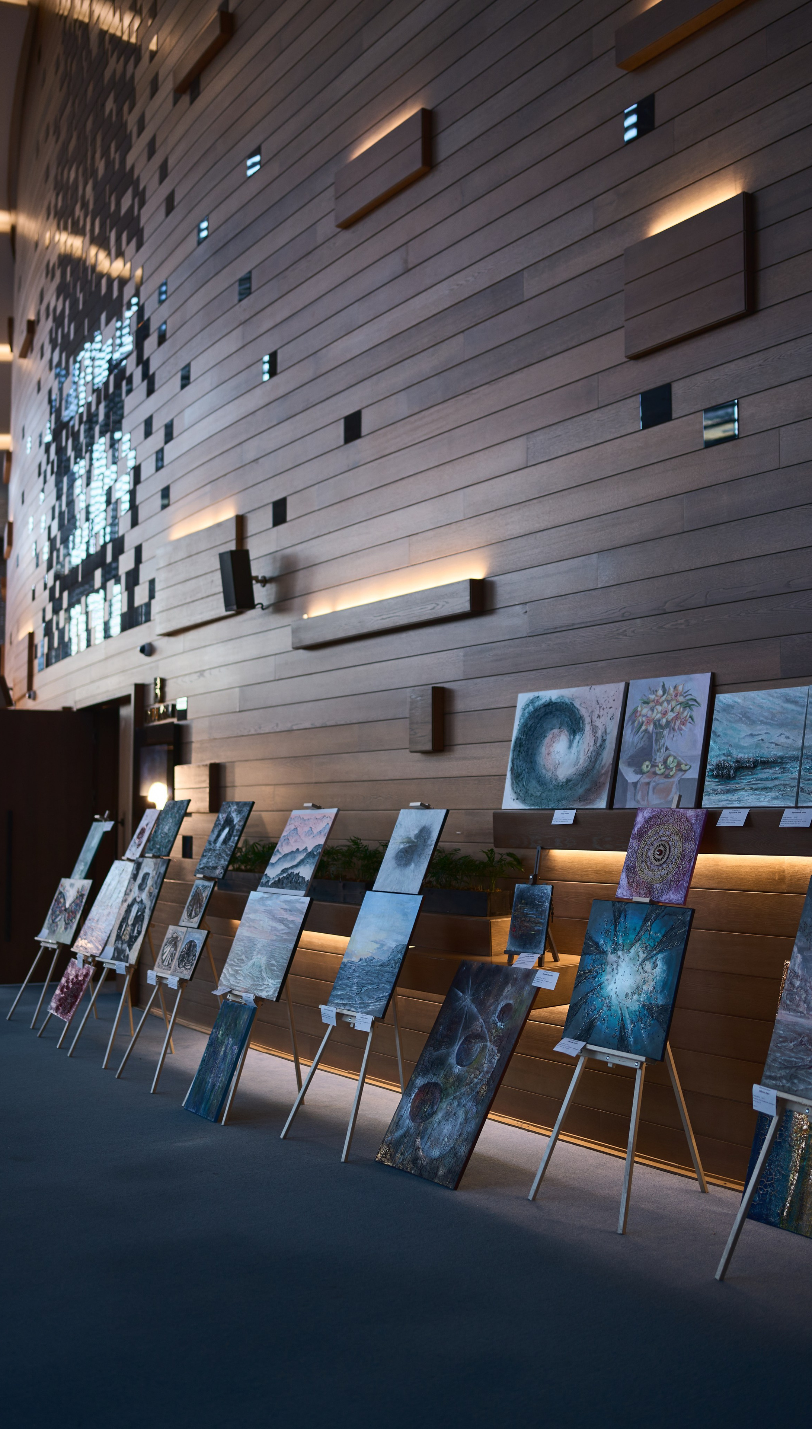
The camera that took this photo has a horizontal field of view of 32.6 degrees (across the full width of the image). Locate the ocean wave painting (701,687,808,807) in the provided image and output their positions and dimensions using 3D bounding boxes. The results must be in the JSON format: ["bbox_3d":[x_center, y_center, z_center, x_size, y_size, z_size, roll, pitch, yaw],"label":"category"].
[{"bbox_3d":[1.452,0.145,5.745,0.030,0.490,0.500,16,-13,-32],"label":"ocean wave painting"}]

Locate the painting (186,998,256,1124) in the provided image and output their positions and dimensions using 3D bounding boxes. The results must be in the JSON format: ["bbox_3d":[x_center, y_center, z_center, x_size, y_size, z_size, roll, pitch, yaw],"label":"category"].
[{"bbox_3d":[-0.977,1.831,7.373,0.030,0.605,0.360,27,-18,-29],"label":"painting"}]

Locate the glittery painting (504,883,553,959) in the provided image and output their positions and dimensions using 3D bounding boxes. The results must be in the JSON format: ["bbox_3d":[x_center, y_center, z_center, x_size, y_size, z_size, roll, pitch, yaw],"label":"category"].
[{"bbox_3d":[0.557,0.909,6.163,0.200,0.300,0.020,-4,-19,42],"label":"glittery painting"}]

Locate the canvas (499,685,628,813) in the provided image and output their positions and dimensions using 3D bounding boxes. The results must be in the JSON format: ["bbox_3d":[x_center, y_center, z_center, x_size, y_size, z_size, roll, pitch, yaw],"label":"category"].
[{"bbox_3d":[0.761,0.168,6.719,0.030,0.595,0.790,16,-12,-32],"label":"canvas"}]

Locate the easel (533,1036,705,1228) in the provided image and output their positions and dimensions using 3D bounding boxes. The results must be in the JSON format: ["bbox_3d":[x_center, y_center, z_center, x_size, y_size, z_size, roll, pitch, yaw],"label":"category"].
[{"bbox_3d":[0.943,1.154,5.673,0.700,1.645,0.550,3,-5,-33],"label":"easel"}]

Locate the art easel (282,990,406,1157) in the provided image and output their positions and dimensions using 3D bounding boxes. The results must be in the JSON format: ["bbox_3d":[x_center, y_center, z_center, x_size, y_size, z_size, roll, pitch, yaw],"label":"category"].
[{"bbox_3d":[-0.194,1.243,6.752,0.610,1.630,0.570,3,-5,-34],"label":"art easel"}]

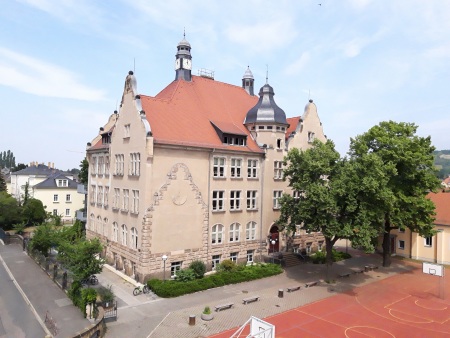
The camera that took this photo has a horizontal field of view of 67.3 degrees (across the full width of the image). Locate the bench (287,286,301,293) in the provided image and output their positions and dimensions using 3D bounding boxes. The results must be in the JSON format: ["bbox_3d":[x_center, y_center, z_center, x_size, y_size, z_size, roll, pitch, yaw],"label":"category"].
[{"bbox_3d":[7.580,13.219,37.205,1.850,0.420,0.430,3,-3,-38],"label":"bench"}]

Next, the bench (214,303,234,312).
[{"bbox_3d":[0.012,12.851,31.470,1.850,0.420,0.430,3,-3,-38],"label":"bench"}]

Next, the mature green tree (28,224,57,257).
[{"bbox_3d":[-27.480,10.784,51.402,4.200,4.800,4.200,1,-2,0],"label":"mature green tree"}]

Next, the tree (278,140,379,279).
[{"bbox_3d":[13.076,5.115,41.967,12.500,17.200,12.000,0,-3,17],"label":"tree"}]

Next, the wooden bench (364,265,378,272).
[{"bbox_3d":[20.658,13.784,47.110,1.950,0.470,0.500,3,-3,-39],"label":"wooden bench"}]

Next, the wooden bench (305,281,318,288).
[{"bbox_3d":[10.006,13.336,39.032,1.850,0.420,0.430,3,-3,-38],"label":"wooden bench"}]

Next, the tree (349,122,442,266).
[{"bbox_3d":[24.607,3.682,49.248,13.200,21.000,13.000,1,-2,0],"label":"tree"}]

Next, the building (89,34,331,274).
[{"bbox_3d":[-1.482,-3.643,58.226,36.500,35.300,23.000,3,-3,-39],"label":"building"}]

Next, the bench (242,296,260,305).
[{"bbox_3d":[2.631,12.818,33.150,1.900,0.450,0.500,3,-3,-39],"label":"bench"}]

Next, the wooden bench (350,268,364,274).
[{"bbox_3d":[17.688,13.725,45.150,1.850,0.420,0.430,3,-3,-38],"label":"wooden bench"}]

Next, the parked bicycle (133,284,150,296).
[{"bbox_3d":[-8.483,12.347,34.638,1.720,1.050,0.580,3,-3,-37],"label":"parked bicycle"}]

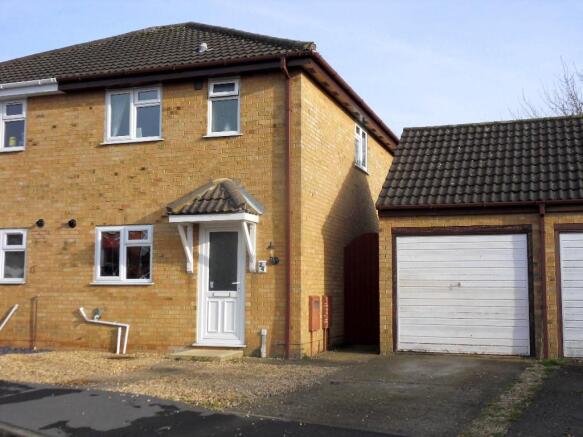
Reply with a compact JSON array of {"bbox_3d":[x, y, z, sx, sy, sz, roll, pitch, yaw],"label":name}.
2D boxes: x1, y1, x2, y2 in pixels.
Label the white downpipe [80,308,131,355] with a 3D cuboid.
[{"bbox_3d":[-3.321,1.981,13.399,1.024,0.792,0.140,-2,-7,19],"label":"white downpipe"}]

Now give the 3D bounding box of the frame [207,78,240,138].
[{"bbox_3d":[-1.163,-1.950,13.222,0.644,1.038,0.100,-2,-7,19],"label":"frame"}]

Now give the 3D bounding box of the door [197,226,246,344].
[{"bbox_3d":[-1.178,1.124,12.884,0.899,2.070,0.100,-2,-7,19],"label":"door"}]

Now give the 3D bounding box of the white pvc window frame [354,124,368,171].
[{"bbox_3d":[1.548,-1.540,16.890,0.100,1.005,1.200,-2,-7,19],"label":"white pvc window frame"}]

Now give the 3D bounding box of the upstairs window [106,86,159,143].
[{"bbox_3d":[-2.868,-1.891,13.802,1.216,1.031,0.100,-2,-7,19],"label":"upstairs window"}]

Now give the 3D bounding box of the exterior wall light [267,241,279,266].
[{"bbox_3d":[-0.300,0.572,12.462,0.160,0.371,0.240,-2,-7,19],"label":"exterior wall light"}]

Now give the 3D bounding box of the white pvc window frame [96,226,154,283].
[{"bbox_3d":[-2.991,0.654,13.561,1.216,1.055,0.100,-2,-7,19],"label":"white pvc window frame"}]

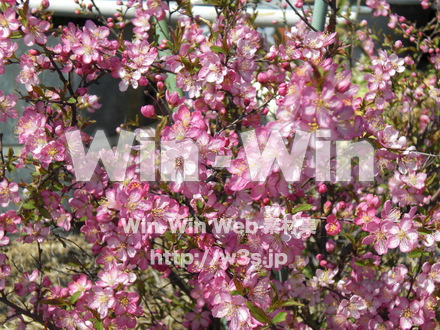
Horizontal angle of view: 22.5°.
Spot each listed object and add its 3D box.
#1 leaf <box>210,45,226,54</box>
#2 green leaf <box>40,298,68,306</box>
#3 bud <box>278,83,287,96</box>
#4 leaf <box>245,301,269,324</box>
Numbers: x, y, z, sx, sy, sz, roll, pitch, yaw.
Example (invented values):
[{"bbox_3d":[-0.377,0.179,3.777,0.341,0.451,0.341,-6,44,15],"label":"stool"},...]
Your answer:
[{"bbox_3d":[-0.001,-0.108,1.030,0.015,0.003,0.007,21,35,-9],"label":"leaf"},{"bbox_3d":[-0.154,0.128,1.030,0.026,0.003,0.007,-1,37,-6],"label":"green leaf"},{"bbox_3d":[0.057,-0.068,1.000,0.008,0.012,0.008,3,9,0],"label":"bud"},{"bbox_3d":[0.034,0.133,1.000,0.005,0.031,0.010,-39,12,44],"label":"leaf"}]

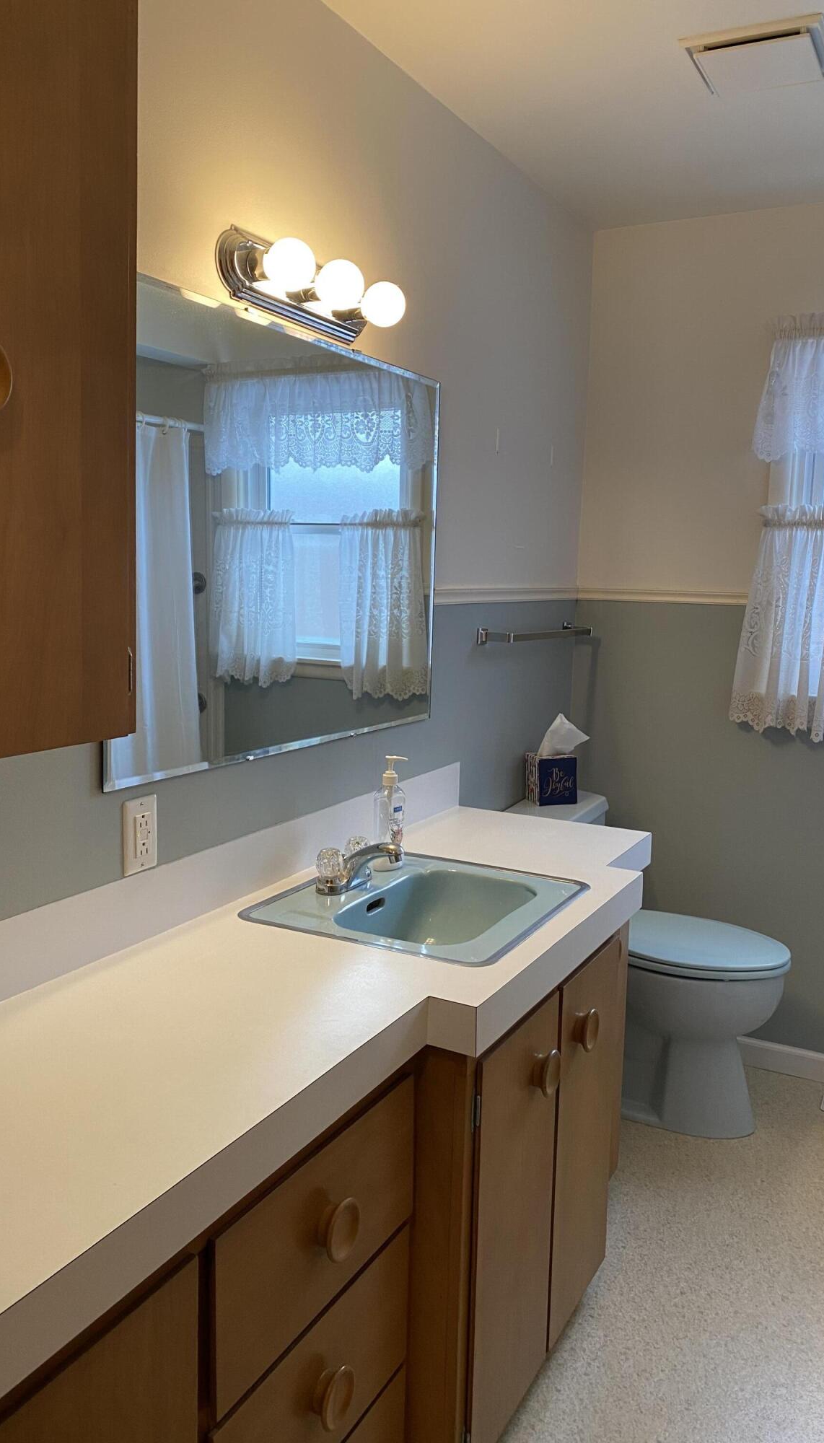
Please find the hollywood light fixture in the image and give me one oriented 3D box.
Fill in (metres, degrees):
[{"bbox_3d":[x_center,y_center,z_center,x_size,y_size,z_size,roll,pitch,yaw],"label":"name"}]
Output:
[{"bbox_3d":[-0.144,-0.749,1.864,0.132,0.114,0.451,6,9,28],"label":"hollywood light fixture"}]

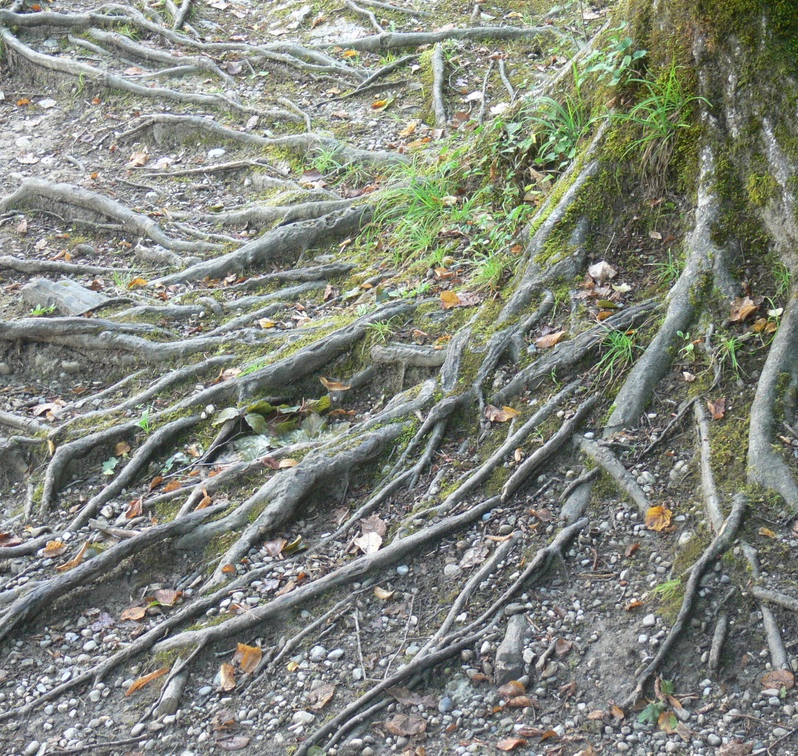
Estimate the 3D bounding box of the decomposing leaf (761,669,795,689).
[{"bbox_3d":[0.775,0.612,4.694,0.070,0.015,0.058,-2,36,0],"label":"decomposing leaf"}]

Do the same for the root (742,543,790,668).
[{"bbox_3d":[0.770,0.473,4.853,0.040,0.040,0.366,-7,40,-1],"label":"root"}]

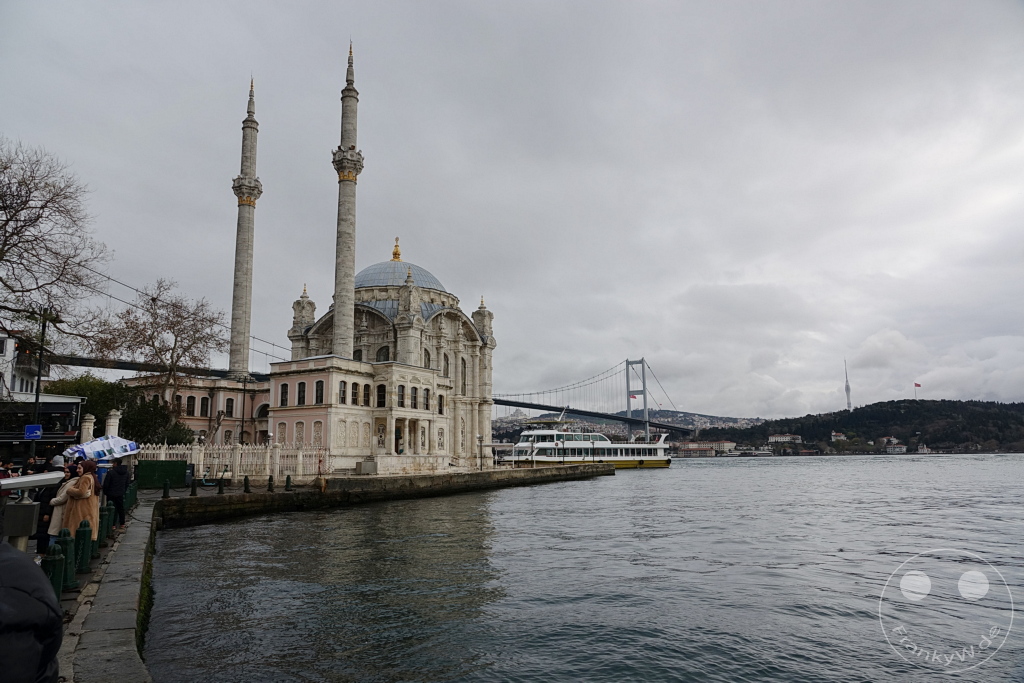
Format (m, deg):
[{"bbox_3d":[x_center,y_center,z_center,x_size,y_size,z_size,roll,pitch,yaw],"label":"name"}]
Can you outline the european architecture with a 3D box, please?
[{"bbox_3d":[-16.973,-6.838,72.401,28.000,40.500,33.500,-6,-11,27],"label":"european architecture"}]

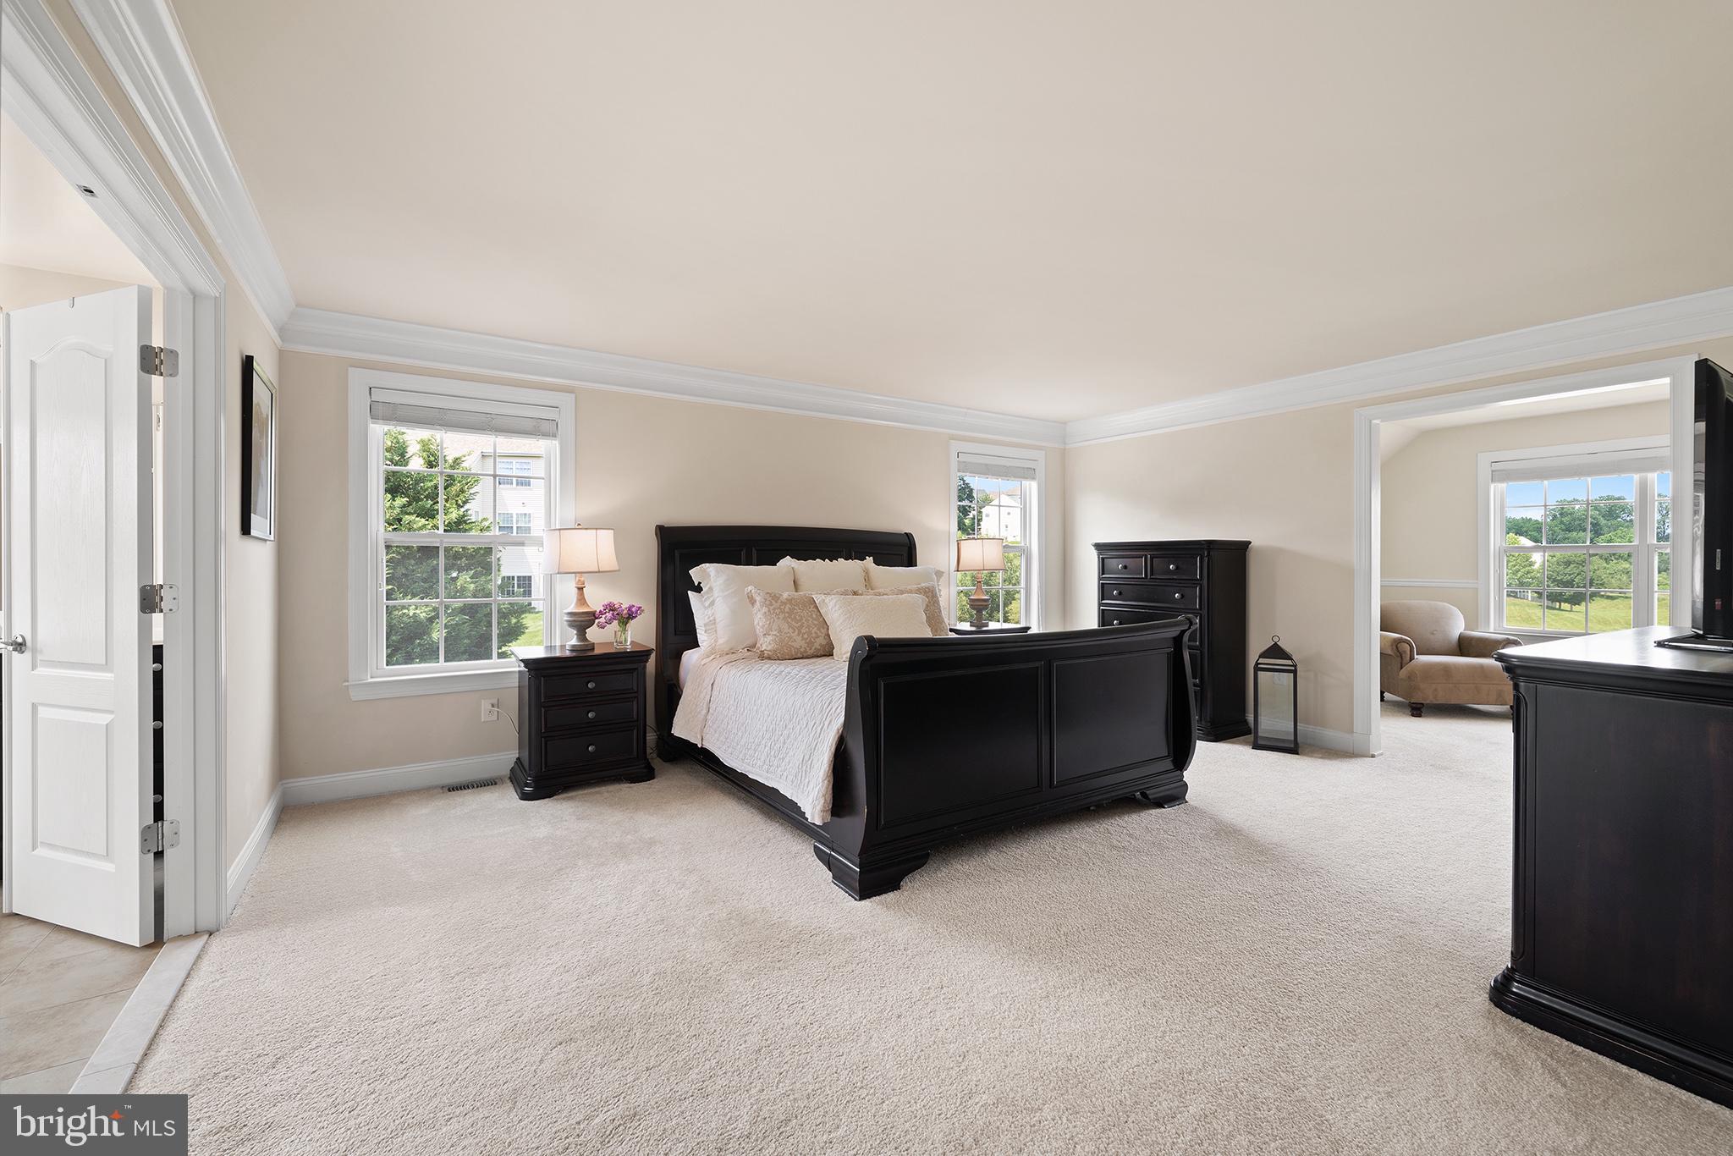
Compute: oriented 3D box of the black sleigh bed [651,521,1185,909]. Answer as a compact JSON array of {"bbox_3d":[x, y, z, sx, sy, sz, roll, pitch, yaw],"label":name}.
[{"bbox_3d":[0.165,0.384,3.746,1.910,1.450,2.220,-1,1,-32],"label":"black sleigh bed"}]

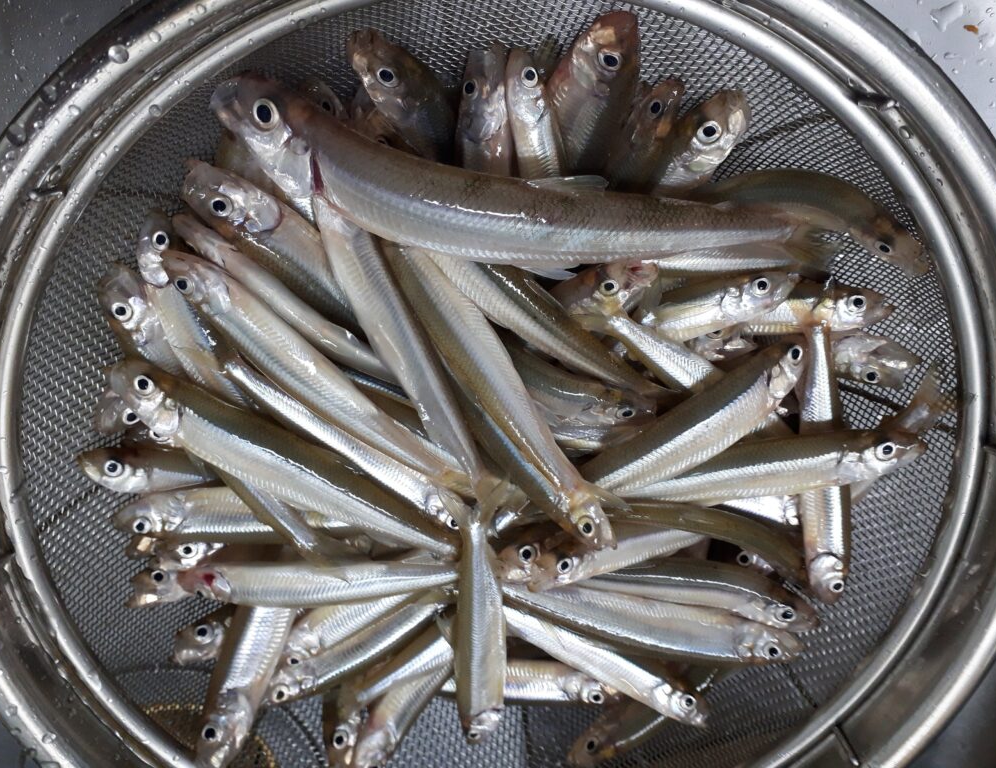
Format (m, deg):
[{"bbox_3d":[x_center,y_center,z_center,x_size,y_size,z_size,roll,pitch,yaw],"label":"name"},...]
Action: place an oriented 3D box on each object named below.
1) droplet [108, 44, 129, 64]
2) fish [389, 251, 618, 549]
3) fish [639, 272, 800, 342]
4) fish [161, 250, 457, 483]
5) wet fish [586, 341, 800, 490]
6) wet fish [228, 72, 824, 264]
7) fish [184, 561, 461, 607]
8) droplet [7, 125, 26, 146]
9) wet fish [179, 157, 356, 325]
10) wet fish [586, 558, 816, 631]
[{"bbox_3d":[-0.068,-0.059,0.144,0.004,0.002,0.004,0,107,-1],"label":"droplet"},{"bbox_3d":[0.001,0.000,0.215,0.016,0.013,0.128,-47,114,-28],"label":"fish"},{"bbox_3d":[0.042,-0.016,0.241,0.093,0.013,0.017,-13,105,11],"label":"fish"},{"bbox_3d":[-0.043,0.001,0.213,0.106,0.011,0.014,41,81,-24],"label":"fish"},{"bbox_3d":[0.052,0.018,0.251,0.096,0.013,0.018,-36,121,18],"label":"wet fish"},{"bbox_3d":[0.014,-0.045,0.206,0.159,0.019,0.030,11,106,-11],"label":"wet fish"},{"bbox_3d":[-0.051,0.063,0.254,0.093,0.012,0.015,0,90,-7],"label":"fish"},{"bbox_3d":[-0.090,-0.047,0.150,0.004,0.002,0.004,0,90,16],"label":"droplet"},{"bbox_3d":[-0.040,-0.020,0.229,0.112,0.015,0.021,44,69,-28],"label":"wet fish"},{"bbox_3d":[0.060,0.073,0.272,0.097,0.013,0.017,9,124,-2],"label":"wet fish"}]

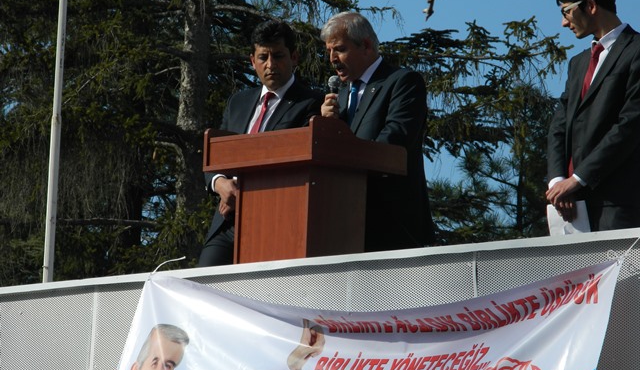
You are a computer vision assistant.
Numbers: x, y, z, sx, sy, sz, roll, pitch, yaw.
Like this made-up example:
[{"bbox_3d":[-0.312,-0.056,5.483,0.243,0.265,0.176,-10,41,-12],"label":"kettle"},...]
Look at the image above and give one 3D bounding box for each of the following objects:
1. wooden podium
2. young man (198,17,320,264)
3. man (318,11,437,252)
[{"bbox_3d":[-0.071,0.399,14.402,0.455,1.190,0.572,9,-10,-42],"label":"wooden podium"},{"bbox_3d":[-0.227,0.235,14.838,0.530,1.690,0.420,-1,-9,27],"label":"young man"},{"bbox_3d":[0.231,0.214,14.638,0.520,1.690,0.430,-5,-10,43],"label":"man"}]

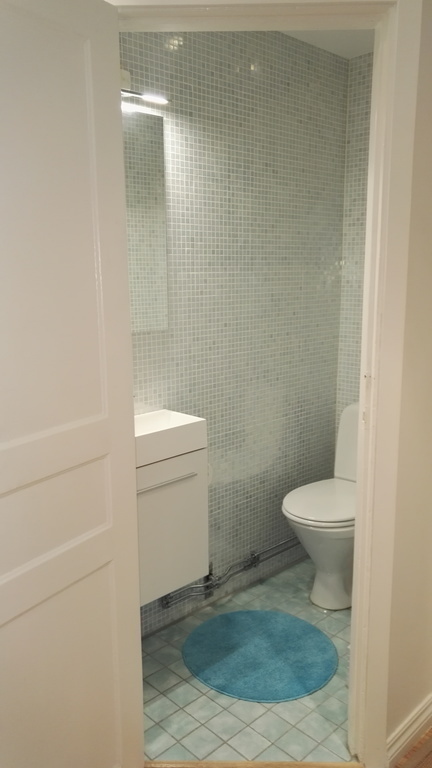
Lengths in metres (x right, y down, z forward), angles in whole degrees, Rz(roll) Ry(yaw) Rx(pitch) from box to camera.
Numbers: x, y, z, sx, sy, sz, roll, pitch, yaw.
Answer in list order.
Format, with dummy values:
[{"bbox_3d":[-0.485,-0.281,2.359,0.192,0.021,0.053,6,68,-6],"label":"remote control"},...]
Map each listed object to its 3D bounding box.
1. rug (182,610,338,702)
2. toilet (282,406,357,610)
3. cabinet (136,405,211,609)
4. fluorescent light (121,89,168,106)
[{"bbox_3d":[0.168,1.023,2.093,0.561,0.015,0.556,-1,10,0],"label":"rug"},{"bbox_3d":[0.569,0.530,2.526,0.658,0.836,0.393,-9,13,-41],"label":"toilet"},{"bbox_3d":[-0.267,0.430,1.954,0.418,0.592,0.241,-9,13,-41],"label":"cabinet"},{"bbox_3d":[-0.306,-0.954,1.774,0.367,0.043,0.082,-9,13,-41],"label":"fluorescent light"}]

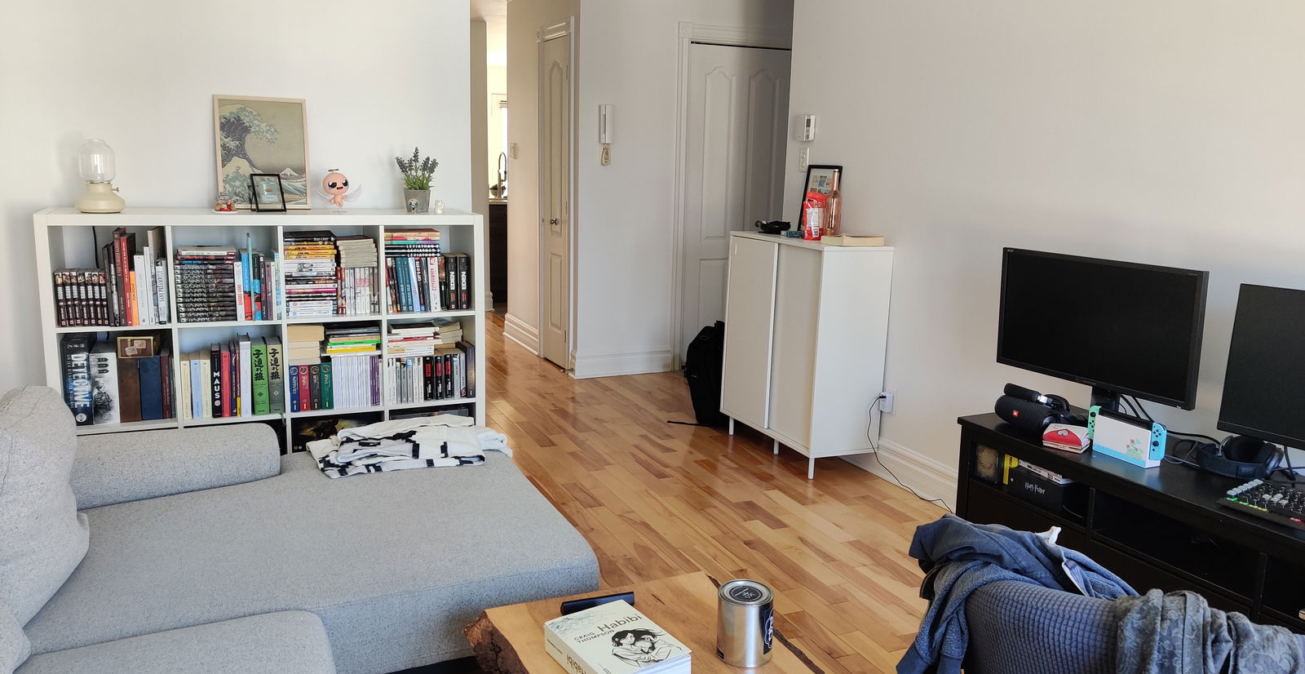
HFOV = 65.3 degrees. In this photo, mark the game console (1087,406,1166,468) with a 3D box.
[{"bbox_3d":[1.313,0.273,2.808,0.054,0.125,0.239,-3,12,-25],"label":"game console"}]

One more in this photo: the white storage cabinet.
[{"bbox_3d":[0.692,0.040,4.715,0.350,1.010,0.810,-3,11,-24],"label":"white storage cabinet"}]

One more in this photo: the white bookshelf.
[{"bbox_3d":[-1.405,0.086,3.865,1.465,1.120,0.390,-3,11,-24],"label":"white bookshelf"}]

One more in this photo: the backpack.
[{"bbox_3d":[0.296,0.169,5.296,0.250,0.530,0.310,0,10,-9],"label":"backpack"}]

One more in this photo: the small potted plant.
[{"bbox_3d":[-0.901,-0.598,3.886,0.151,0.239,0.151,-3,11,-22],"label":"small potted plant"}]

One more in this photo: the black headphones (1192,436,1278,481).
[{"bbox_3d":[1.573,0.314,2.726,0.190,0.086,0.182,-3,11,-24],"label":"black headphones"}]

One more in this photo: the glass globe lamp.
[{"bbox_3d":[-1.903,-0.558,3.495,0.150,0.250,0.150,-3,11,-22],"label":"glass globe lamp"}]

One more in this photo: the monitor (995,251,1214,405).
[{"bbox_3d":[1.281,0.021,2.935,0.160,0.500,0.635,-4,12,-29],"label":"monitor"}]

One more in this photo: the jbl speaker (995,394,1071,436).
[{"bbox_3d":[1.125,0.239,3.059,0.089,0.088,0.213,-2,11,-20],"label":"jbl speaker"}]

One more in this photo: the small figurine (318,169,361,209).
[{"bbox_3d":[-1.161,-0.541,3.779,0.165,0.158,0.100,-4,12,-29],"label":"small figurine"}]

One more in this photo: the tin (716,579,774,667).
[{"bbox_3d":[0.174,0.540,1.924,0.107,0.124,0.107,1,10,0],"label":"tin"}]

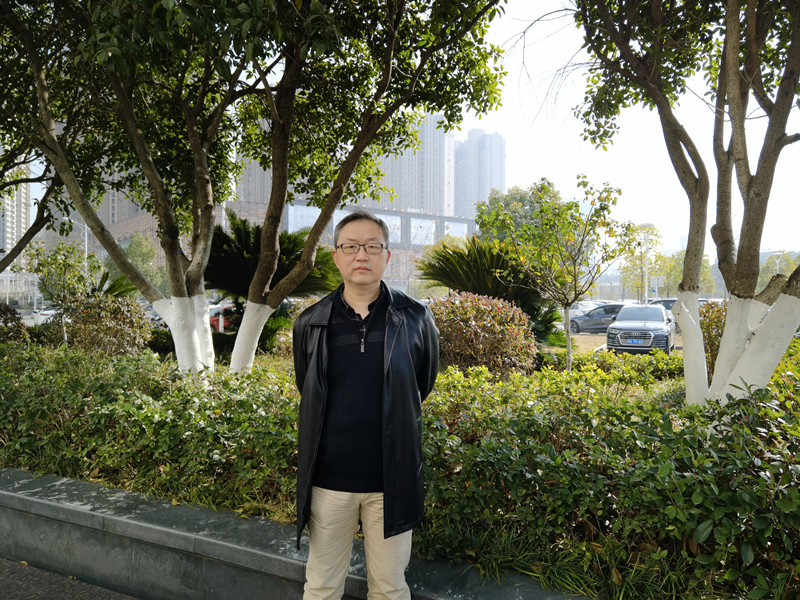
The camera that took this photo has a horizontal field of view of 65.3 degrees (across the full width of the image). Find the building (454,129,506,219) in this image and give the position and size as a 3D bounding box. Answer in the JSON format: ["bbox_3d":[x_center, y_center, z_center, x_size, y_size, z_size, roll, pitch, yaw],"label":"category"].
[{"bbox_3d":[49.000,-52.400,380.000,26.000,104.000,20.000,0,0,-36],"label":"building"}]

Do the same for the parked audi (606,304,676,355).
[{"bbox_3d":[8.720,1.010,22.340,1.920,1.660,4.750,0,0,27],"label":"parked audi"}]

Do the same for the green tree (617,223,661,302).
[{"bbox_3d":[14.500,-1.430,38.000,2.700,6.300,2.700,0,0,20],"label":"green tree"}]

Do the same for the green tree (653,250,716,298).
[{"bbox_3d":[21.900,-1.040,48.000,4.600,5.500,4.400,0,0,23],"label":"green tree"}]

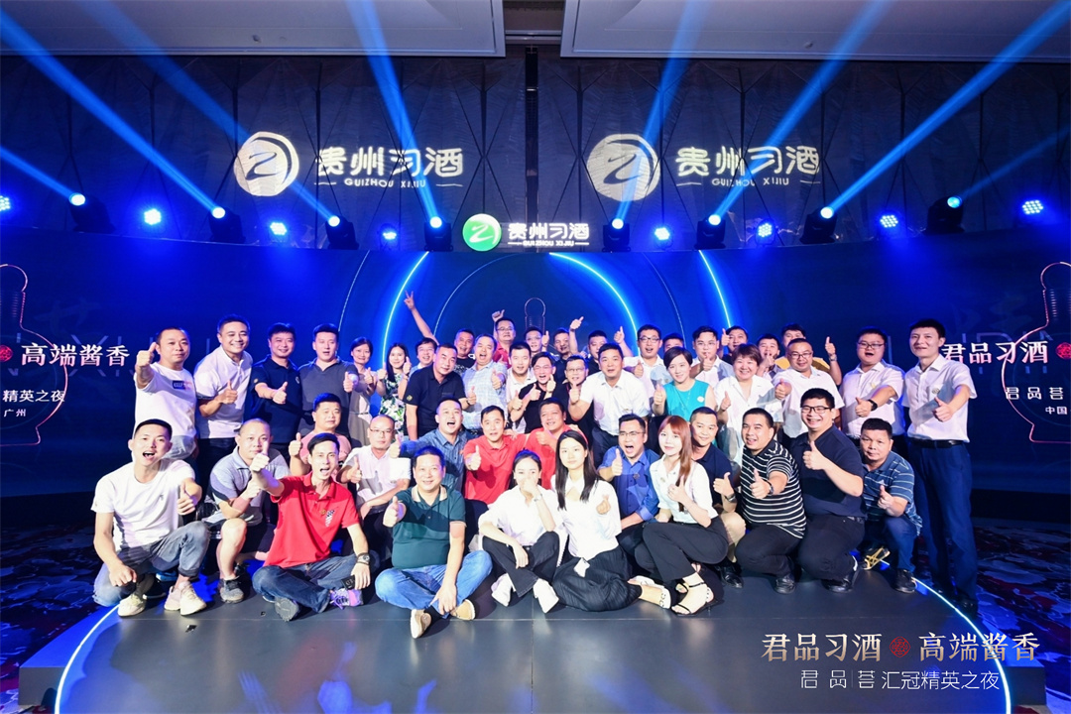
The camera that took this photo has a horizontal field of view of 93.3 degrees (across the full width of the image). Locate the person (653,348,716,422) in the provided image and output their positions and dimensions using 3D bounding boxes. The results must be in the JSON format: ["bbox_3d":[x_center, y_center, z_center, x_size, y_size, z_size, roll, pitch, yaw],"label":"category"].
[{"bbox_3d":[1.028,0.719,3.485,0.460,1.568,0.360,0,-1,22],"label":"person"}]

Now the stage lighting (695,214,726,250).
[{"bbox_3d":[2.115,-1.466,6.111,0.340,0.430,0.330,0,-4,-3],"label":"stage lighting"}]

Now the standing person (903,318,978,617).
[{"bbox_3d":[2.445,0.633,3.060,0.400,1.728,0.480,1,-1,-44],"label":"standing person"}]

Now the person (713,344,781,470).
[{"bbox_3d":[1.549,0.638,3.716,0.520,1.530,0.380,-1,-4,14],"label":"person"}]

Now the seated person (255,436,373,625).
[{"bbox_3d":[-1.292,0.972,2.949,0.680,1.048,0.750,0,-1,-18],"label":"seated person"}]

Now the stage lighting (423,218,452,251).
[{"bbox_3d":[-1.258,-1.565,6.514,0.330,0.434,0.330,0,-1,2],"label":"stage lighting"}]

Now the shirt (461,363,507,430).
[{"bbox_3d":[-0.393,0.309,3.889,0.440,0.549,0.300,0,-1,-5],"label":"shirt"}]

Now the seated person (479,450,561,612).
[{"bbox_3d":[-0.096,1.033,3.167,0.500,0.860,0.600,0,-3,-5],"label":"seated person"}]

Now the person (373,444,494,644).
[{"bbox_3d":[-0.526,0.888,2.617,0.600,0.870,0.600,1,-4,-9],"label":"person"}]

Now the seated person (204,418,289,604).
[{"bbox_3d":[-1.905,0.937,3.333,0.520,1.070,0.720,2,-4,-26],"label":"seated person"}]

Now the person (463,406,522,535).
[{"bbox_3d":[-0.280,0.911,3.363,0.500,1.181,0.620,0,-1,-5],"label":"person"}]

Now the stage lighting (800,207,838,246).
[{"bbox_3d":[3.392,-1.574,6.060,0.330,0.452,0.330,0,-1,-5],"label":"stage lighting"}]

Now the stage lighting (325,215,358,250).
[{"bbox_3d":[-2.330,-1.484,6.111,0.340,0.430,0.330,0,-4,3],"label":"stage lighting"}]

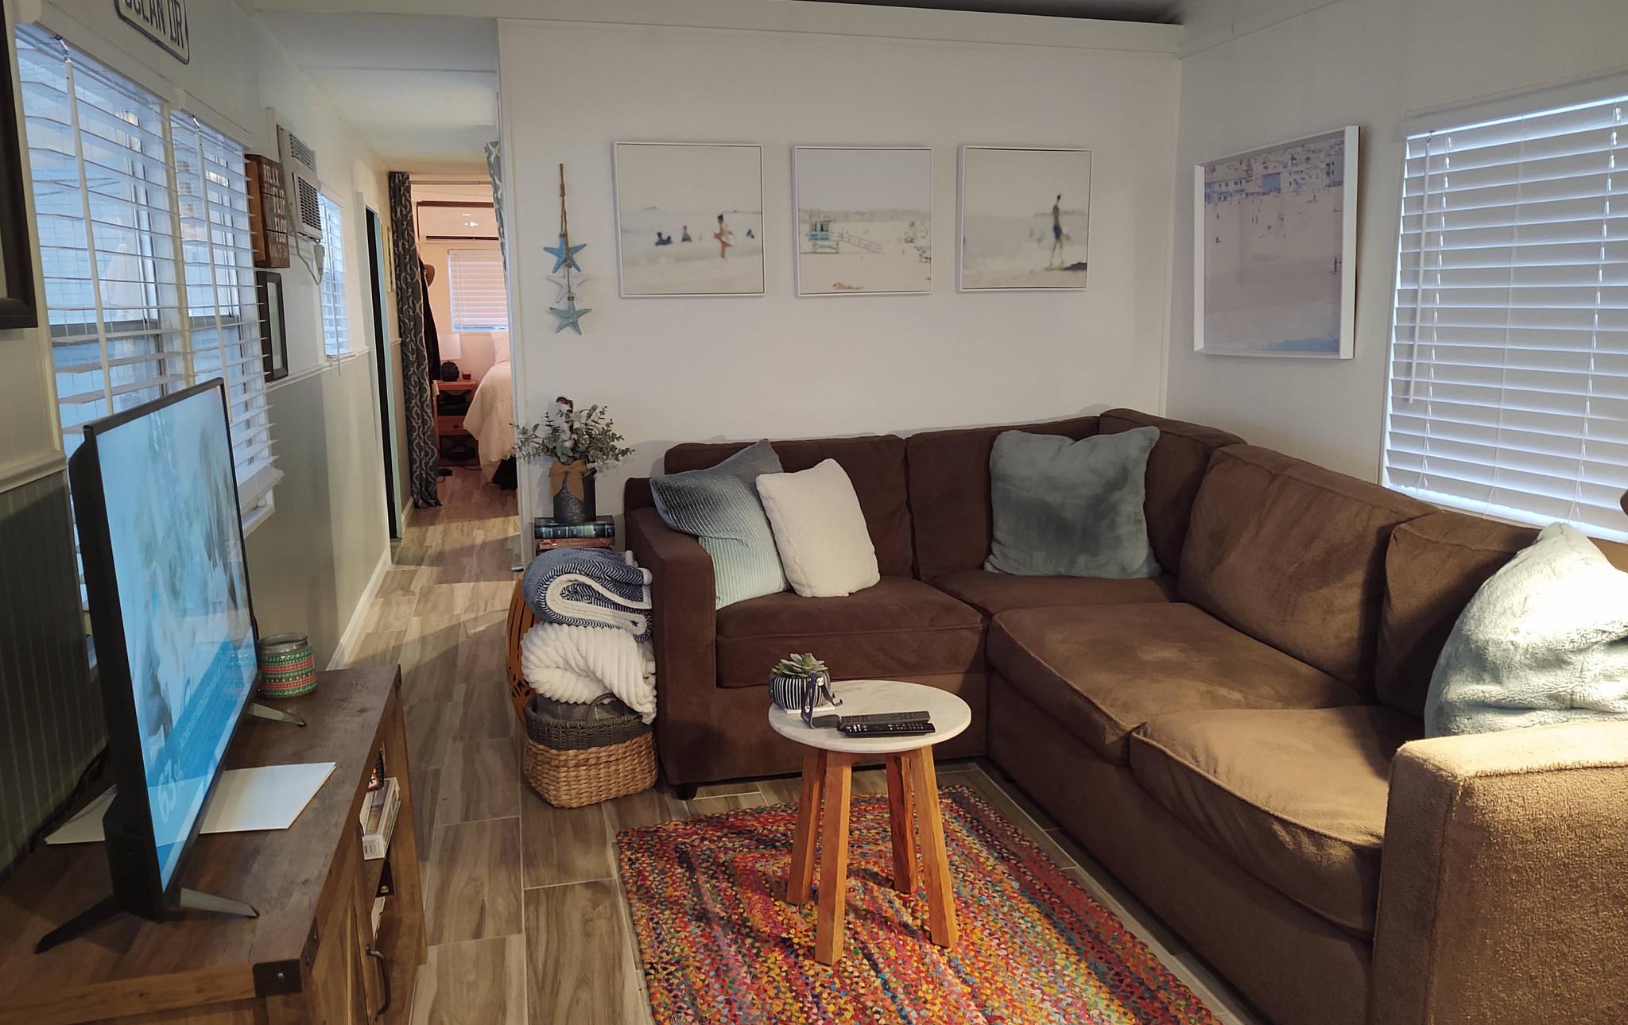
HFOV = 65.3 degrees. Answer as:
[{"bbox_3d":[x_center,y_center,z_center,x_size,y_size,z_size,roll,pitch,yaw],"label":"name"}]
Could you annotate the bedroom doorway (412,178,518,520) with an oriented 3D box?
[{"bbox_3d":[-2.096,-1.021,7.800,0.700,2.020,0.120,-3,10,-13],"label":"bedroom doorway"}]

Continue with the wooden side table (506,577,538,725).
[{"bbox_3d":[-0.702,0.420,3.771,0.410,0.500,0.410,-3,10,-13],"label":"wooden side table"}]

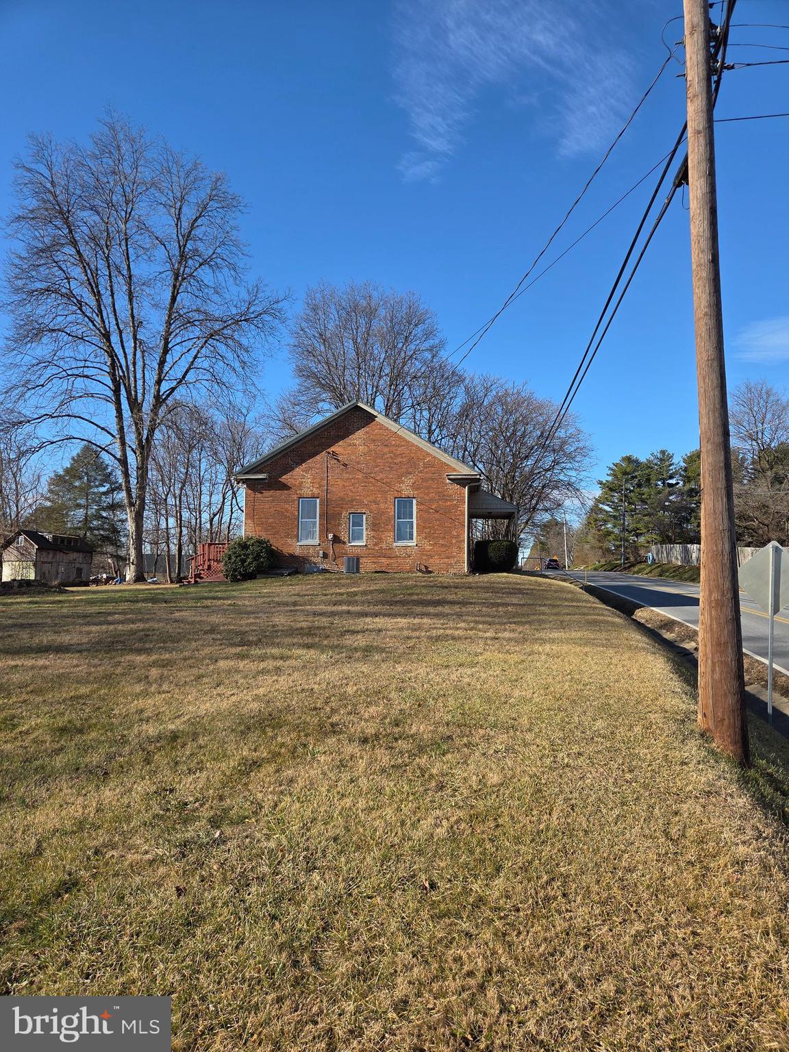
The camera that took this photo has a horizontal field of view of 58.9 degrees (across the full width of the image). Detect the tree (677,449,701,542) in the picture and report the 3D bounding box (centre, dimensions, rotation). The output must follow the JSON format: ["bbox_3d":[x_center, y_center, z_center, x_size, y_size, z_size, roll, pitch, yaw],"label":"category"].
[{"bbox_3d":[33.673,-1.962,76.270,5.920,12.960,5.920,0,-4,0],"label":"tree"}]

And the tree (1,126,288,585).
[{"bbox_3d":[-13.843,-10.094,38.685,15.550,26.340,14.770,0,-4,0],"label":"tree"}]

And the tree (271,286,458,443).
[{"bbox_3d":[-1.999,-7.413,51.548,13.880,21.870,13.180,0,-4,0],"label":"tree"}]

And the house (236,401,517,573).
[{"bbox_3d":[-0.614,-1.291,34.643,12.120,7.360,10.800,0,-4,0],"label":"house"}]

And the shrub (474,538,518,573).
[{"bbox_3d":[4.464,1.297,30.679,1.930,1.550,1.700,0,-4,0],"label":"shrub"}]

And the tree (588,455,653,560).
[{"bbox_3d":[24.979,-1.711,77.255,7.540,12.390,7.160,0,-4,0],"label":"tree"}]

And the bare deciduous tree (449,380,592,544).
[{"bbox_3d":[9.960,-4.330,55.370,11.260,15.470,10.700,0,-4,0],"label":"bare deciduous tree"}]

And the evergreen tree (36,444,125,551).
[{"bbox_3d":[-29.804,-1.169,66.188,8.790,13.270,8.350,0,-4,0],"label":"evergreen tree"}]

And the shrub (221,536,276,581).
[{"bbox_3d":[-5.900,1.328,28.270,2.190,1.830,2.020,0,-4,0],"label":"shrub"}]

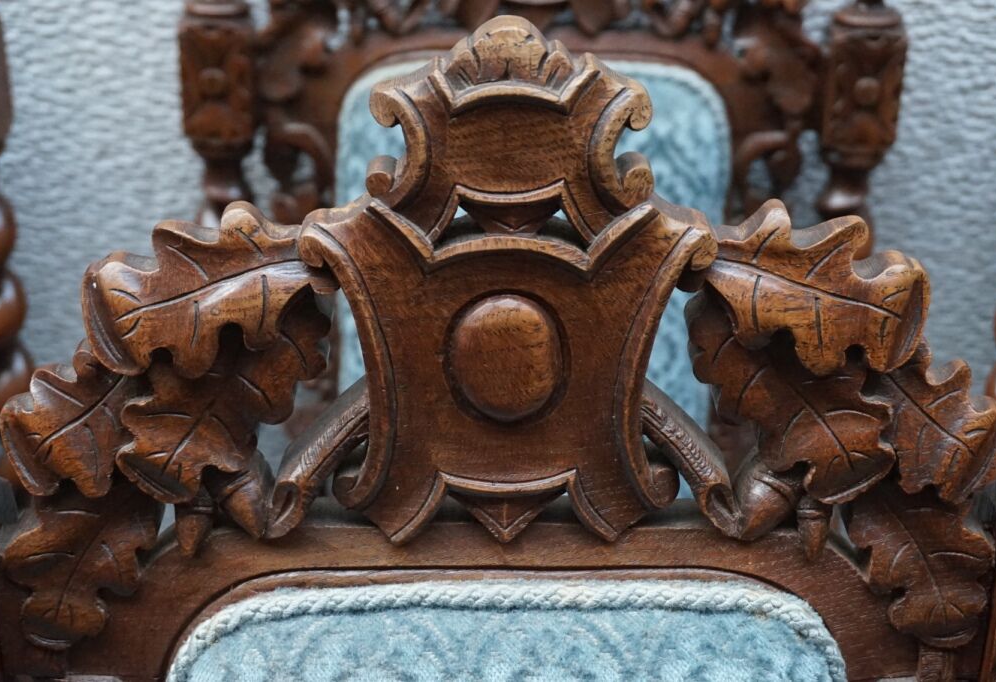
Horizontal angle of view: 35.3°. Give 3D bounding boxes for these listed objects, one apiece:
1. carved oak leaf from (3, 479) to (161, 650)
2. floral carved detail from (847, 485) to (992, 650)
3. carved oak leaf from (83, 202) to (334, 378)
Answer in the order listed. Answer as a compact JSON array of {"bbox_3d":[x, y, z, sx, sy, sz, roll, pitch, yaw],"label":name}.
[{"bbox_3d":[-0.195,0.105,0.736,0.068,0.079,0.032,0,20,0],"label":"carved oak leaf"},{"bbox_3d":[0.198,0.105,0.736,0.061,0.075,0.032,0,20,0],"label":"floral carved detail"},{"bbox_3d":[-0.124,-0.022,0.682,0.105,0.072,0.036,0,20,0],"label":"carved oak leaf"}]

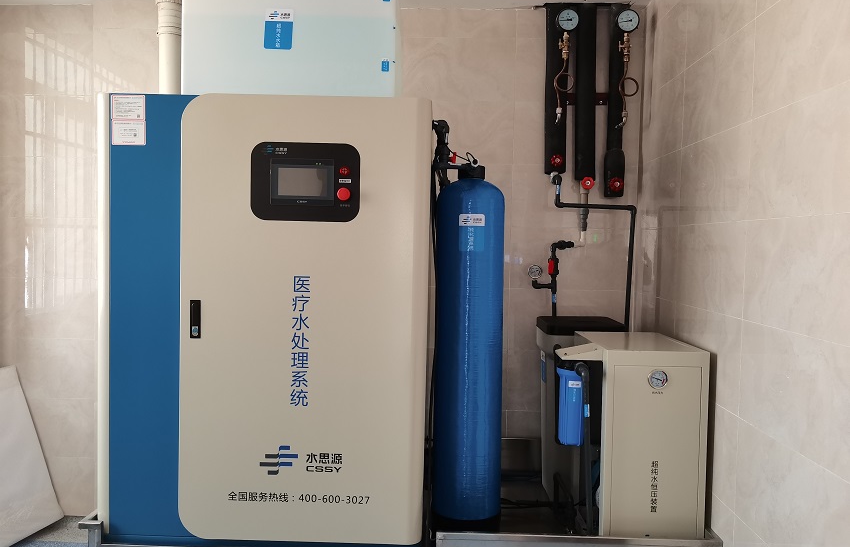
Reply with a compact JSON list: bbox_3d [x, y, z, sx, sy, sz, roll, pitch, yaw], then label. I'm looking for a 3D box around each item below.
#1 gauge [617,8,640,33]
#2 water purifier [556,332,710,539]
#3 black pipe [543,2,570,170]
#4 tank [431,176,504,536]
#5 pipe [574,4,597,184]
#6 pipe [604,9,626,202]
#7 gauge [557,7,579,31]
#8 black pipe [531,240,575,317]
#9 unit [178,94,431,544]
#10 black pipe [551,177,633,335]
[{"bbox_3d":[0.891,-1.104,2.916,0.100,0.104,0.055,1,3,2],"label":"gauge"},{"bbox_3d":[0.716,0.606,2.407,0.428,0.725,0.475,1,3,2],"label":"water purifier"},{"bbox_3d":[0.605,-0.846,3.046,0.096,0.768,0.096,1,3,2],"label":"black pipe"},{"bbox_3d":[0.168,0.299,2.561,0.258,1.352,0.260,1,3,2],"label":"tank"},{"bbox_3d":[0.740,-0.824,3.042,0.096,0.808,0.096,1,3,2],"label":"pipe"},{"bbox_3d":[0.870,-0.786,3.039,0.094,0.880,0.094,1,3,2],"label":"pipe"},{"bbox_3d":[0.629,-1.109,2.926,0.100,0.104,0.055,1,3,2],"label":"gauge"},{"bbox_3d":[0.587,0.022,3.065,0.196,0.348,0.060,1,3,2],"label":"black pipe"},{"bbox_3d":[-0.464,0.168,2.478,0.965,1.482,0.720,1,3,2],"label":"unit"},{"bbox_3d":[0.769,-0.098,3.063,0.374,0.704,0.100,1,3,2],"label":"black pipe"}]

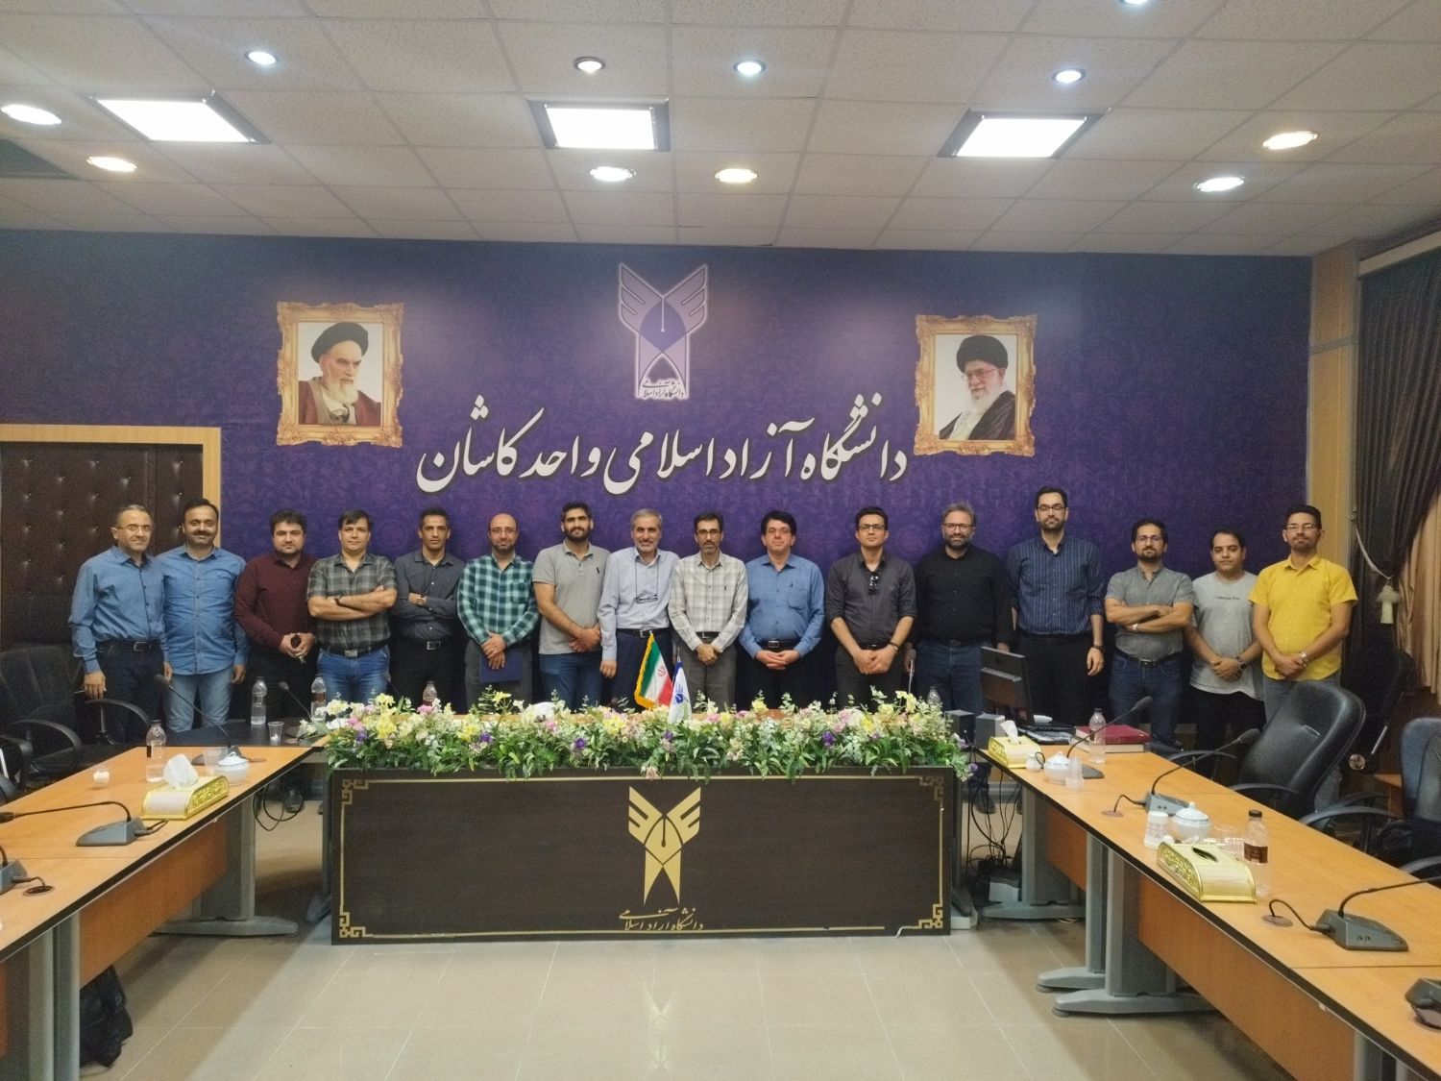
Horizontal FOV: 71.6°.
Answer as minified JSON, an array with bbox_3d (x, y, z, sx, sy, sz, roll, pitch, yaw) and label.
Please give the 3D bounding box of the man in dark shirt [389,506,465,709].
[{"bbox_3d":[-1.711,0.705,5.833,0.500,1.795,0.330,0,1,-13],"label":"man in dark shirt"}]

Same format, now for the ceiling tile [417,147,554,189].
[{"bbox_3d":[-1.131,-1.829,4.899,0.600,0.020,0.600,0,1,-2],"label":"ceiling tile"}]

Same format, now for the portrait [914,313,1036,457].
[{"bbox_3d":[1.589,-0.967,6.240,0.745,0.890,0.040,1,2,-2],"label":"portrait"}]

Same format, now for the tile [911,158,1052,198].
[{"bbox_3d":[1.261,-1.770,4.864,0.595,0.020,0.590,1,1,-2],"label":"tile"}]

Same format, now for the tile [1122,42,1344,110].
[{"bbox_3d":[1.936,-1.784,3.820,0.600,0.020,0.600,0,1,-2],"label":"tile"}]

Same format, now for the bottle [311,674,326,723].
[{"bbox_3d":[-1.876,0.734,4.696,0.066,0.225,0.066,0,1,-2],"label":"bottle"}]

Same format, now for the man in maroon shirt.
[{"bbox_3d":[-2.607,0.697,5.891,0.530,1.746,0.340,0,1,-18],"label":"man in maroon shirt"}]

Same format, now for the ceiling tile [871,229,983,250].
[{"bbox_3d":[1.252,-1.835,6.076,0.600,0.020,0.440,1,2,-2],"label":"ceiling tile"}]

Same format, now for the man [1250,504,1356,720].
[{"bbox_3d":[3.246,0.717,5.567,0.540,1.840,0.310,1,1,20],"label":"man"}]

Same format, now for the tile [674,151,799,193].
[{"bbox_3d":[0.081,-1.798,4.880,0.600,0.020,0.600,1,1,-2],"label":"tile"}]

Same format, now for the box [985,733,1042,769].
[{"bbox_3d":[1.211,0.862,4.104,0.140,0.082,0.285,1,1,1],"label":"box"}]

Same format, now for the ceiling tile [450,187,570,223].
[{"bbox_3d":[-1.141,-1.842,5.484,0.600,0.020,0.600,1,2,-2],"label":"ceiling tile"}]

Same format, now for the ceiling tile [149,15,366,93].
[{"bbox_3d":[-1.690,-1.791,3.667,0.600,0.020,0.600,1,1,-2],"label":"ceiling tile"}]

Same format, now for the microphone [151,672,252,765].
[{"bbox_3d":[-2.083,0.710,4.003,0.373,0.353,0.130,1,1,-2],"label":"microphone"}]

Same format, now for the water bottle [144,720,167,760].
[{"bbox_3d":[-2.106,0.782,3.733,0.071,0.220,0.071,1,1,-2],"label":"water bottle"}]

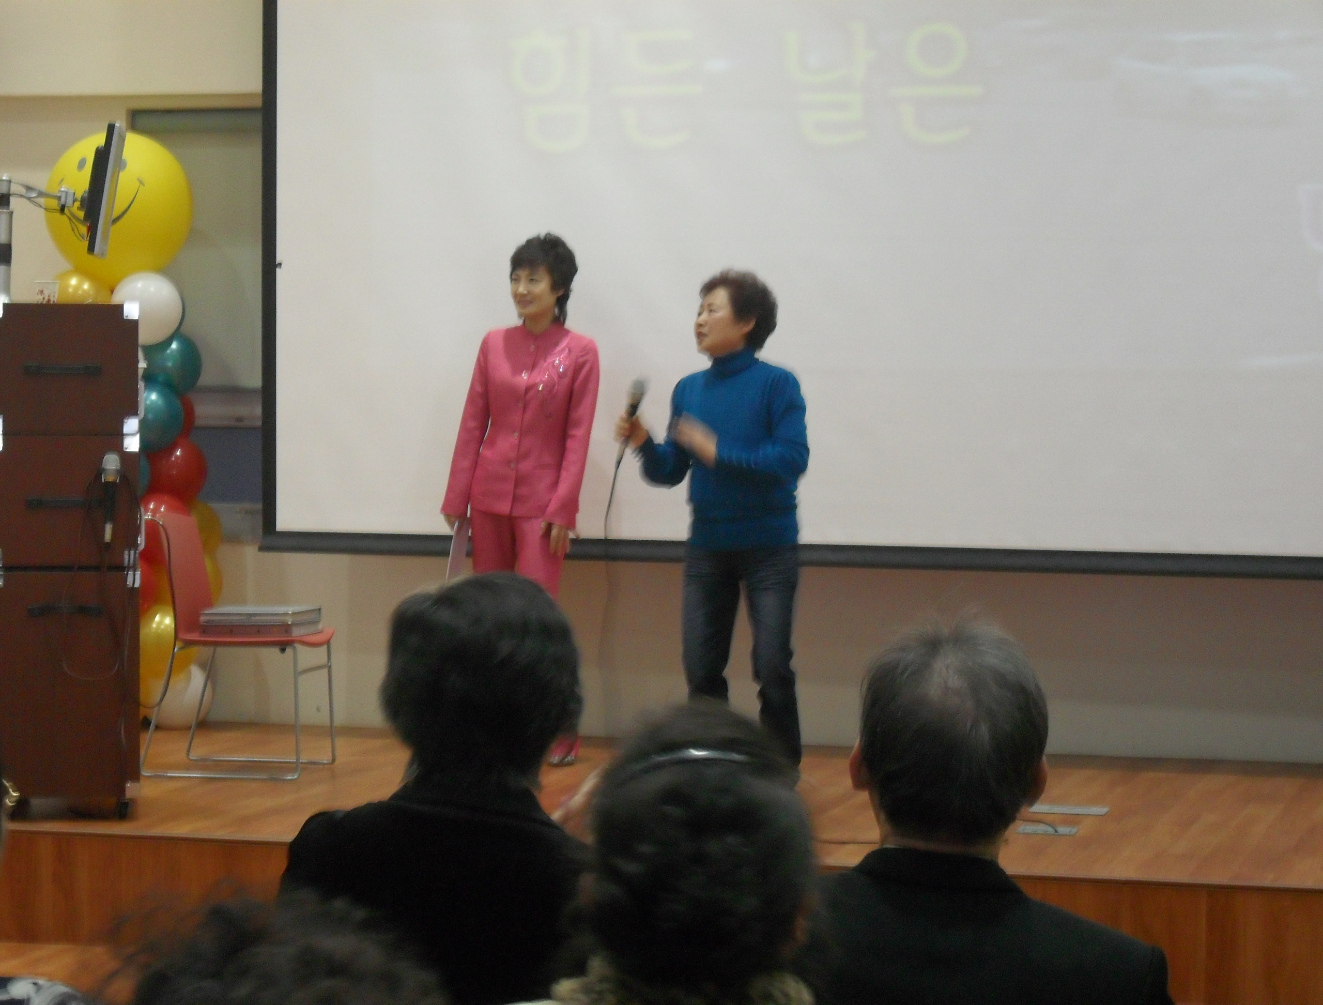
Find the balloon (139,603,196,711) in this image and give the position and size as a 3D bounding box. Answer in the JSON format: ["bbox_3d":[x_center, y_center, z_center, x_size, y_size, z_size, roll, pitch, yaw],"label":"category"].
[{"bbox_3d":[-1.714,0.492,11.920,0.255,0.270,0.255,0,2,-9],"label":"balloon"}]

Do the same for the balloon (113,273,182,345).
[{"bbox_3d":[-1.778,-0.672,12.050,0.245,0.250,0.245,0,2,0],"label":"balloon"}]

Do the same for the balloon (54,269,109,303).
[{"bbox_3d":[-1.994,-0.689,11.970,0.250,0.245,0.250,0,2,-9],"label":"balloon"}]

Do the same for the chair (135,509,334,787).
[{"bbox_3d":[-1.301,0.432,10.812,0.520,0.800,0.480,1,2,7],"label":"chair"}]

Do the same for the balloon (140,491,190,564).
[{"bbox_3d":[-1.732,0.088,11.920,0.245,0.250,0.245,0,2,-9],"label":"balloon"}]

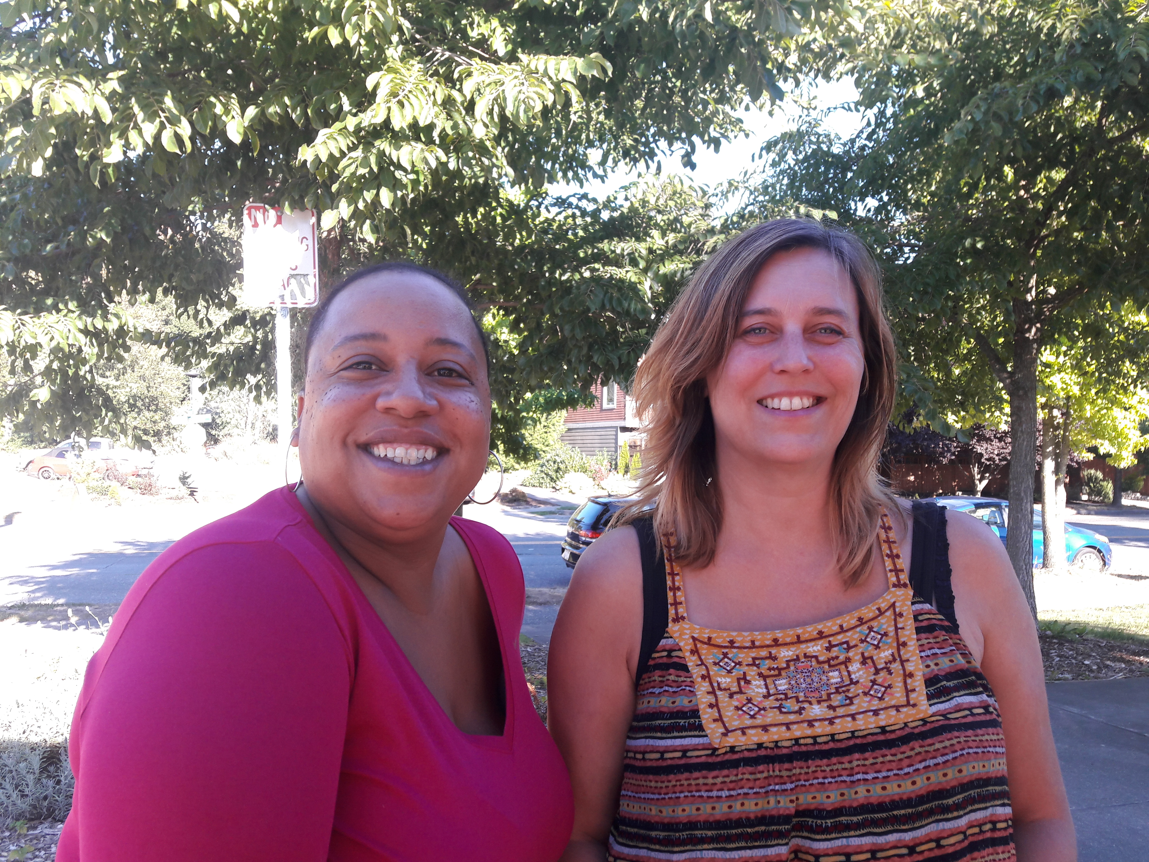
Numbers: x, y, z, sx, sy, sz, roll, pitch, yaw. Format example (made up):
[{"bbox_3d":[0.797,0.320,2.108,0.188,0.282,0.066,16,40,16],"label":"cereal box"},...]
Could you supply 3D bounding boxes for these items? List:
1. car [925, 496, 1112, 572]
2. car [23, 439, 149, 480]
[{"bbox_3d":[8.220,2.020,17.850,4.100,1.500,1.720,0,0,-8],"label":"car"},{"bbox_3d":[-21.200,1.410,40.400,4.600,1.450,1.790,0,0,-5],"label":"car"}]

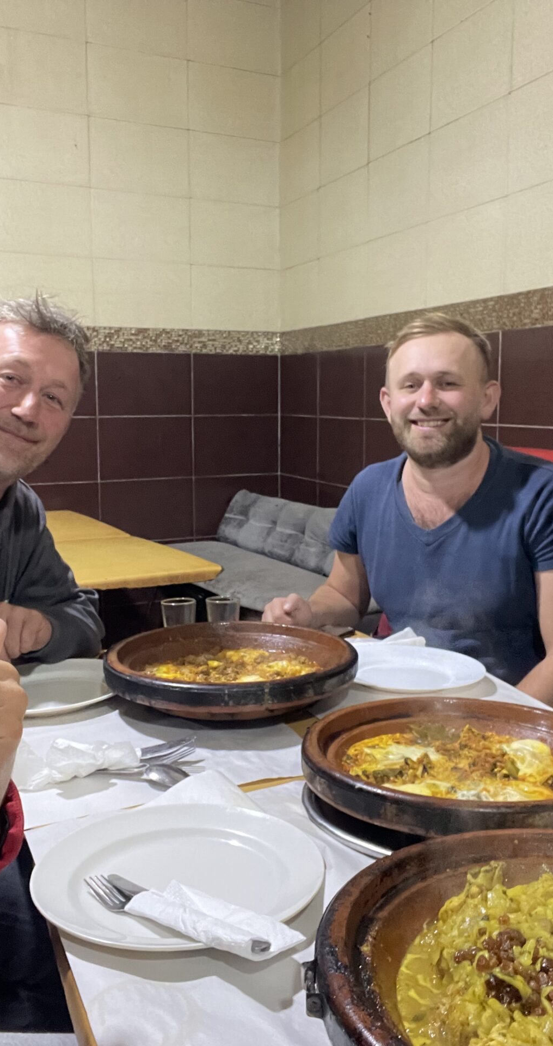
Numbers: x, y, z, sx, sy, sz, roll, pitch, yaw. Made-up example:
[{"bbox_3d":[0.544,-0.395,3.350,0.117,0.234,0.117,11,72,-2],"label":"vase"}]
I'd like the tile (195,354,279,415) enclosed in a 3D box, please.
[{"bbox_3d":[-0.167,-0.574,3.871,0.391,0.253,0.010,-3,8,-22],"label":"tile"}]

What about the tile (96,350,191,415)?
[{"bbox_3d":[-0.529,-0.553,3.724,0.391,0.253,0.010,-3,8,-22],"label":"tile"}]

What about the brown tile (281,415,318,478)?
[{"bbox_3d":[0.092,-0.310,3.803,0.010,0.253,0.378,-3,8,-22],"label":"brown tile"}]

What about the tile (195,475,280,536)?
[{"bbox_3d":[-0.166,-0.072,3.939,0.391,0.253,0.010,-3,8,-22],"label":"tile"}]

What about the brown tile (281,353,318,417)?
[{"bbox_3d":[0.092,-0.560,3.769,0.010,0.253,0.378,-3,8,-22],"label":"brown tile"}]

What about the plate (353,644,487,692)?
[{"bbox_3d":[0.213,0.244,1.514,0.256,0.023,0.256,0,8,0],"label":"plate"}]

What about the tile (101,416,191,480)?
[{"bbox_3d":[-0.528,-0.302,3.757,0.391,0.253,0.010,-3,8,-22],"label":"tile"}]

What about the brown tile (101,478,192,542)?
[{"bbox_3d":[-0.528,-0.052,3.791,0.391,0.253,0.010,-3,8,-22],"label":"brown tile"}]

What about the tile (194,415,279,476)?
[{"bbox_3d":[-0.167,-0.323,3.905,0.391,0.253,0.010,-3,8,-22],"label":"tile"}]

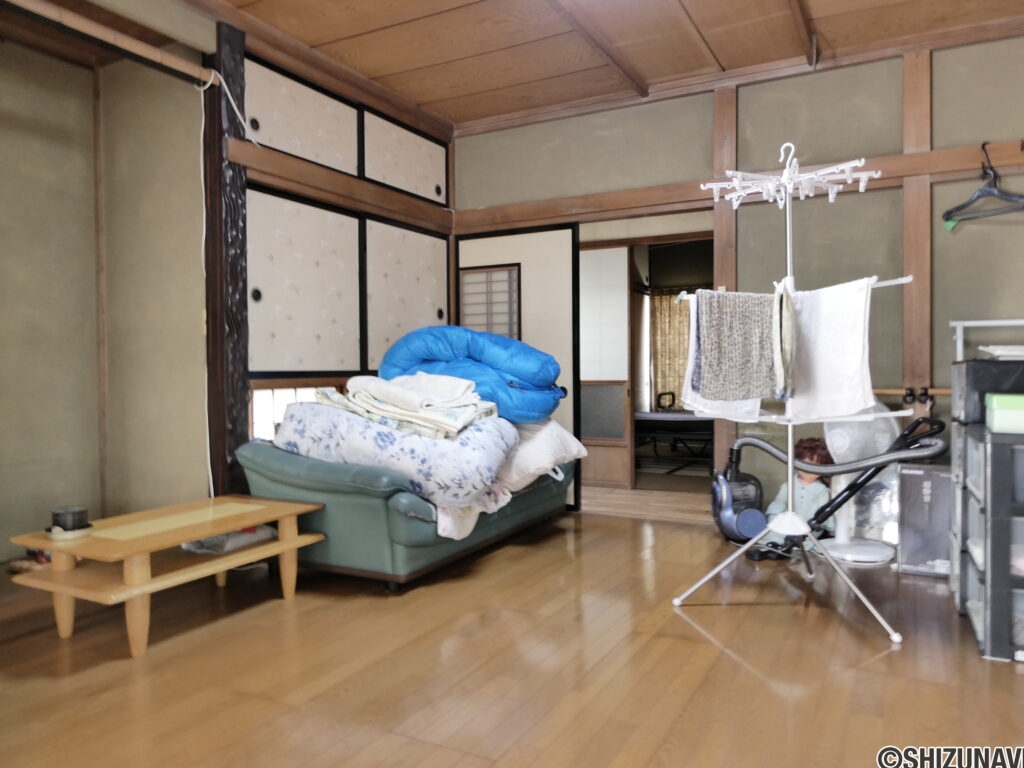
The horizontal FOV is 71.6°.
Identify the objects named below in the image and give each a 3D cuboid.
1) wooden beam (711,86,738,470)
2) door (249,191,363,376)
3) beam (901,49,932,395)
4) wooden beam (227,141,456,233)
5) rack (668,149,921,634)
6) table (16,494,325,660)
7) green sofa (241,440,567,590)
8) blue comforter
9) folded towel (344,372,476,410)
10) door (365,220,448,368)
[{"bbox_3d":[1.191,-0.406,3.959,0.120,2.401,0.110,1,2,29],"label":"wooden beam"},{"bbox_3d":[-1.028,-0.490,3.631,0.028,0.903,0.862,1,2,29],"label":"door"},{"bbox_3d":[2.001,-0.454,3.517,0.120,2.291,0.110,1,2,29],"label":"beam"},{"bbox_3d":[-0.843,-1.040,3.938,0.078,0.156,1.794,1,2,29],"label":"wooden beam"},{"bbox_3d":[1.050,-0.034,2.712,0.856,1.734,0.800,1,2,29],"label":"rack"},{"bbox_3d":[-1.209,0.675,2.610,0.547,0.354,0.879,1,2,29],"label":"table"},{"bbox_3d":[-0.422,0.501,3.693,0.929,0.626,1.674,1,2,29],"label":"green sofa"},{"bbox_3d":[-0.191,-0.065,3.810,0.754,0.478,0.626,1,2,29],"label":"blue comforter"},{"bbox_3d":[-0.472,0.021,3.295,0.515,0.138,0.368,1,2,29],"label":"folded towel"},{"bbox_3d":[-0.636,-0.514,4.352,0.028,0.903,0.914,1,2,29],"label":"door"}]

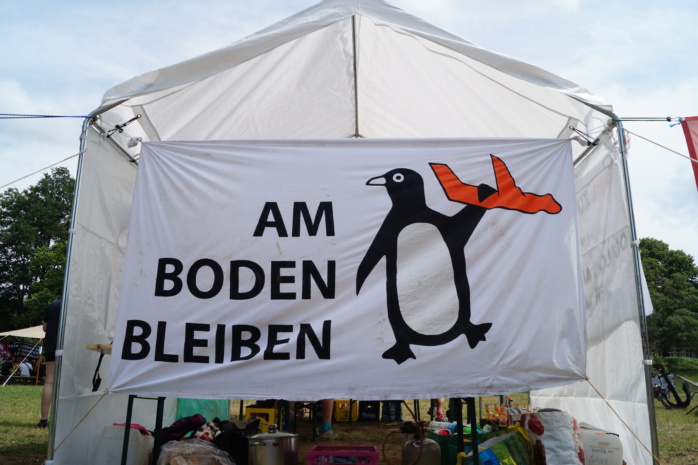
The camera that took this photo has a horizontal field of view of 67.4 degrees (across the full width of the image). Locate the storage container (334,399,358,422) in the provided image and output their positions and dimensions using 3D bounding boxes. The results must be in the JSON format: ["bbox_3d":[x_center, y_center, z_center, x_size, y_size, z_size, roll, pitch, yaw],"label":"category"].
[{"bbox_3d":[-0.023,2.465,7.270,0.300,0.275,0.400,0,-13,0],"label":"storage container"}]

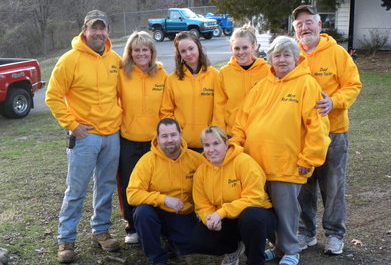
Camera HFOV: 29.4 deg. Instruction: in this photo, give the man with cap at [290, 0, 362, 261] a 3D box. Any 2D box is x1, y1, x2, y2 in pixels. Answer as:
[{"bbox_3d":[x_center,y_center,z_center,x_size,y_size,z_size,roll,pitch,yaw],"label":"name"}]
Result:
[{"bbox_3d":[1.016,-0.031,5.760,0.570,1.860,0.440,4,9,20],"label":"man with cap"}]

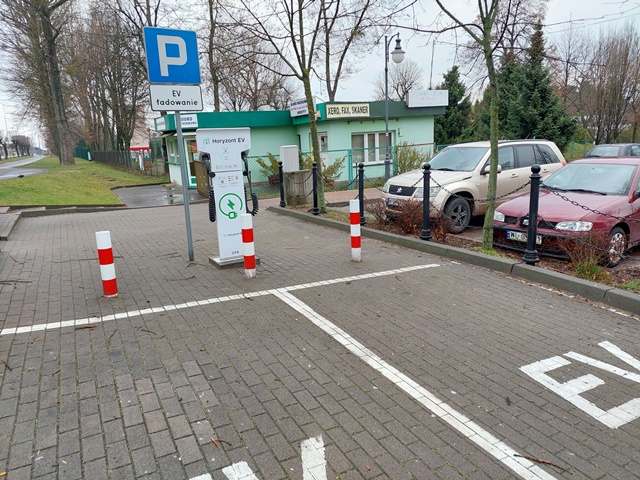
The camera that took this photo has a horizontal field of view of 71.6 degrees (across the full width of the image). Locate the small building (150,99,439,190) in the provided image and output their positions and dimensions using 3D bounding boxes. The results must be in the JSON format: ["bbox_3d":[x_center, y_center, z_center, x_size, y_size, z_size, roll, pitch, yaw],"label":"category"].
[{"bbox_3d":[-1.256,-4.111,19.871,11.600,3.250,6.800,-5,12,-13],"label":"small building"}]

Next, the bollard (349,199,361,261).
[{"bbox_3d":[0.474,-0.110,5.711,0.120,0.803,0.120,-2,11,0],"label":"bollard"}]

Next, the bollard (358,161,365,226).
[{"bbox_3d":[0.828,-0.885,8.630,0.190,1.190,0.190,-2,11,0],"label":"bollard"}]

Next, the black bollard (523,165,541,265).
[{"bbox_3d":[2.558,-0.298,5.310,0.190,1.190,0.190,-2,11,0],"label":"black bollard"}]

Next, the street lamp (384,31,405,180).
[{"bbox_3d":[2.369,-3.888,13.918,0.680,4.920,0.430,1,12,17],"label":"street lamp"}]

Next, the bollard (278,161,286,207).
[{"bbox_3d":[-1.011,-1.478,11.839,0.190,1.190,0.190,-2,11,0],"label":"bollard"}]

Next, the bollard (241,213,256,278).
[{"bbox_3d":[-0.800,0.068,4.985,0.120,0.709,0.120,-2,11,0],"label":"bollard"}]

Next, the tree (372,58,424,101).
[{"bbox_3d":[5.243,-8.200,29.303,3.600,7.140,3.600,-2,11,0],"label":"tree"}]

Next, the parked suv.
[{"bbox_3d":[3.420,-1.282,9.737,4.470,1.695,1.810,-9,13,-30],"label":"parked suv"}]

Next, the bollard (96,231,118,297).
[{"bbox_3d":[-2.060,0.231,4.297,0.120,0.631,0.120,-2,11,0],"label":"bollard"}]

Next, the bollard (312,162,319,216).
[{"bbox_3d":[-0.105,-1.166,10.104,0.190,1.190,0.190,-2,11,0],"label":"bollard"}]

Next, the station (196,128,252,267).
[{"bbox_3d":[-1.120,-0.529,5.510,0.670,1.640,0.400,-10,14,-34],"label":"station"}]

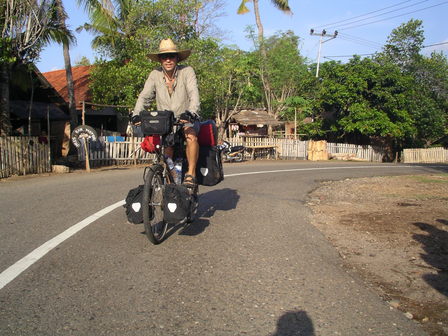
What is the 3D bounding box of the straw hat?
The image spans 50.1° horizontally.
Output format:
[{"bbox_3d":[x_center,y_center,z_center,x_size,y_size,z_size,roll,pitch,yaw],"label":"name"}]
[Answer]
[{"bbox_3d":[-0.518,-1.107,4.550,0.400,0.180,0.420,-5,3,0],"label":"straw hat"}]

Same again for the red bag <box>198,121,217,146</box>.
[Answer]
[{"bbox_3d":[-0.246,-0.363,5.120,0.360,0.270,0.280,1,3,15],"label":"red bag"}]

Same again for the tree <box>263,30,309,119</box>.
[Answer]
[{"bbox_3d":[3.785,-4.481,29.000,2.800,7.300,2.800,0,3,0],"label":"tree"}]

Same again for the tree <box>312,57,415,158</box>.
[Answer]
[{"bbox_3d":[7.282,-3.002,25.000,5.100,5.200,4.800,0,3,0],"label":"tree"}]

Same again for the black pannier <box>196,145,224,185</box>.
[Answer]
[{"bbox_3d":[-0.142,-0.016,5.050,0.200,0.420,0.300,1,3,15],"label":"black pannier"}]

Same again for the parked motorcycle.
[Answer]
[{"bbox_3d":[0.256,-0.768,22.300,1.850,1.050,0.700,-2,4,-37],"label":"parked motorcycle"}]

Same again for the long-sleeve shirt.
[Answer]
[{"bbox_3d":[-0.552,-0.696,4.600,0.620,0.560,0.460,0,3,7],"label":"long-sleeve shirt"}]

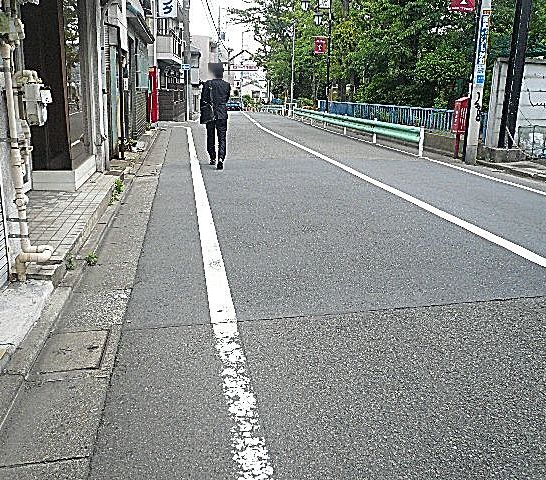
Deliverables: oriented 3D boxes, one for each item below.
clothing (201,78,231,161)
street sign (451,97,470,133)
[{"bbox_3d":[-0.974,-2.068,8.967,0.520,1.377,0.420,-1,16,-10],"label":"clothing"},{"bbox_3d":[4.261,-2.802,11.627,0.250,0.761,0.280,-1,16,-10],"label":"street sign"}]

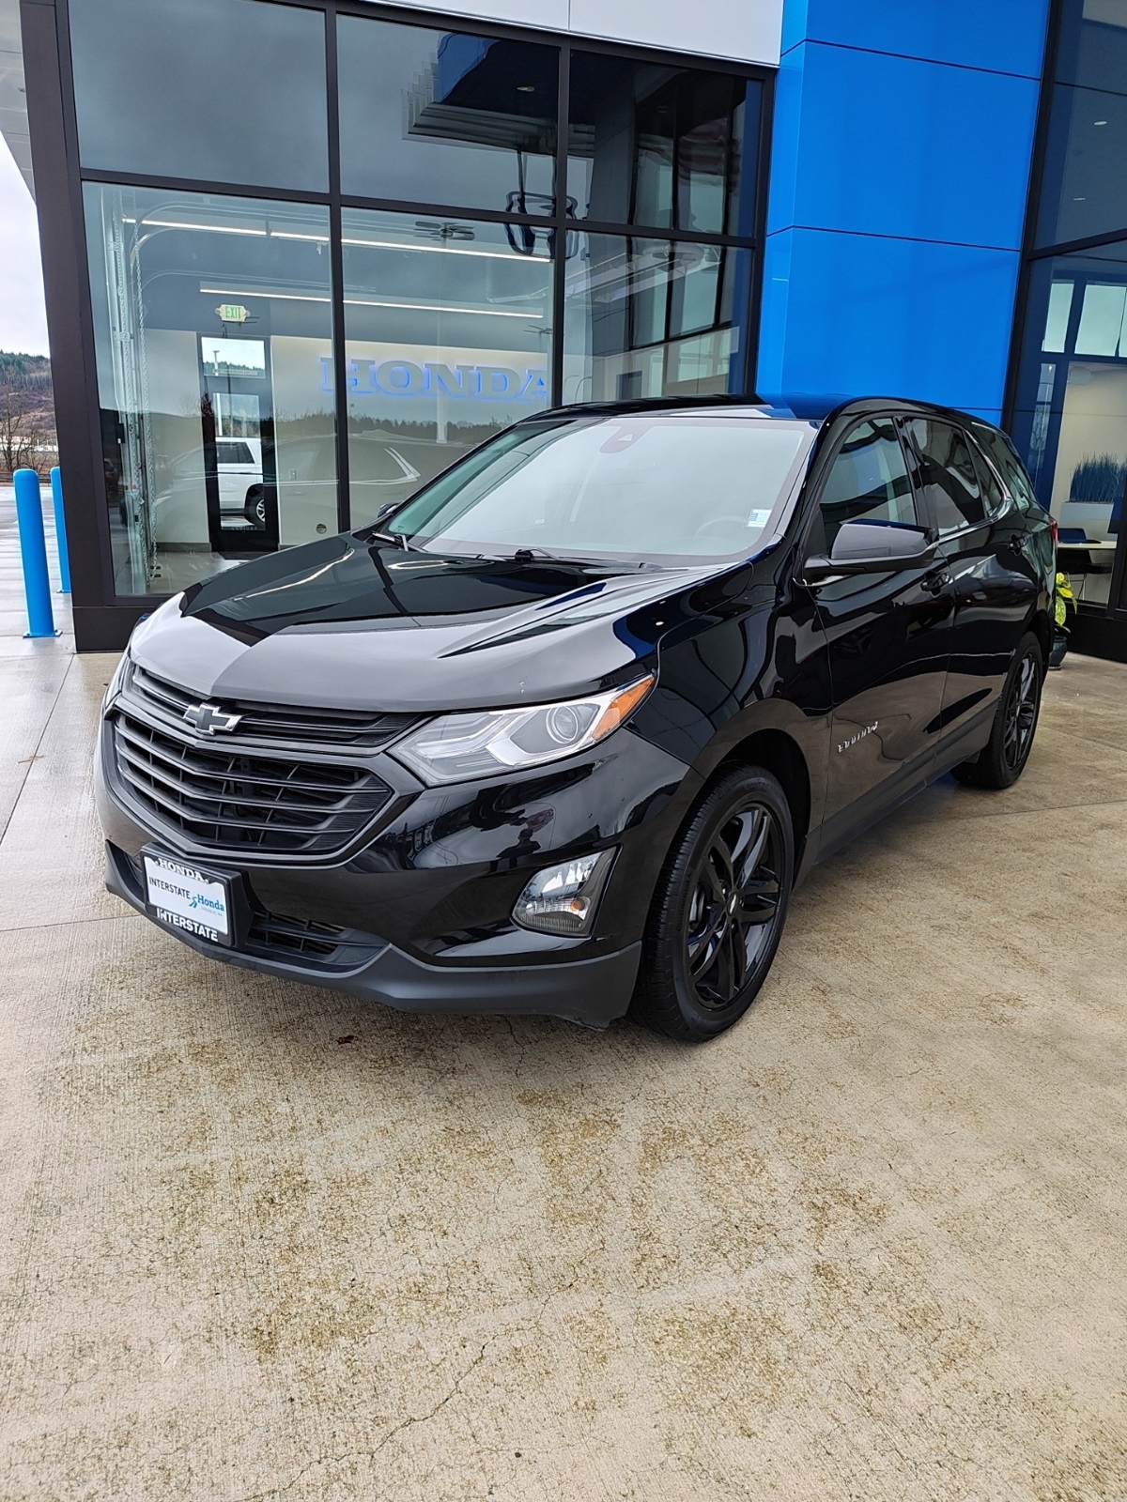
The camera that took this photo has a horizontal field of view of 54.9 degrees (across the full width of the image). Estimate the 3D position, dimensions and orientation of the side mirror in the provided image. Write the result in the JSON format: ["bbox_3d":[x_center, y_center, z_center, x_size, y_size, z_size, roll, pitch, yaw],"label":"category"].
[{"bbox_3d":[0.845,-0.549,2.956,0.260,0.165,0.220,8,16,27],"label":"side mirror"}]

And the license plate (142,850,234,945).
[{"bbox_3d":[-0.842,0.328,2.425,0.312,0.163,0.020,10,18,35],"label":"license plate"}]

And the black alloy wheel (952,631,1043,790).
[{"bbox_3d":[1.964,-0.190,4.879,0.240,0.710,0.715,10,18,35],"label":"black alloy wheel"}]

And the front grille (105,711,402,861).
[{"bbox_3d":[-0.783,0.091,2.432,0.970,0.245,0.155,11,18,34],"label":"front grille"}]

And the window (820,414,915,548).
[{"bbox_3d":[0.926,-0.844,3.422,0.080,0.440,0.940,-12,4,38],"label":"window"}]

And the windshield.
[{"bbox_3d":[0.089,-0.844,3.432,1.400,0.130,0.820,11,51,34],"label":"windshield"}]

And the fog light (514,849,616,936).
[{"bbox_3d":[0.001,0.284,2.249,0.195,0.165,0.110,0,15,-1],"label":"fog light"}]

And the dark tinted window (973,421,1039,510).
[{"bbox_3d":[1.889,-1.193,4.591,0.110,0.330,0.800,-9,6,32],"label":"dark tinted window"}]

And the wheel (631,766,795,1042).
[{"bbox_3d":[0.358,0.350,2.764,0.240,0.710,0.710,11,18,34],"label":"wheel"}]

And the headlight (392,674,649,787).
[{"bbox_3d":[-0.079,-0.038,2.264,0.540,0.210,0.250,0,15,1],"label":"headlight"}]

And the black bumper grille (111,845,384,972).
[{"bbox_3d":[-0.793,0.346,2.499,0.980,0.155,0.130,10,18,35],"label":"black bumper grille"}]

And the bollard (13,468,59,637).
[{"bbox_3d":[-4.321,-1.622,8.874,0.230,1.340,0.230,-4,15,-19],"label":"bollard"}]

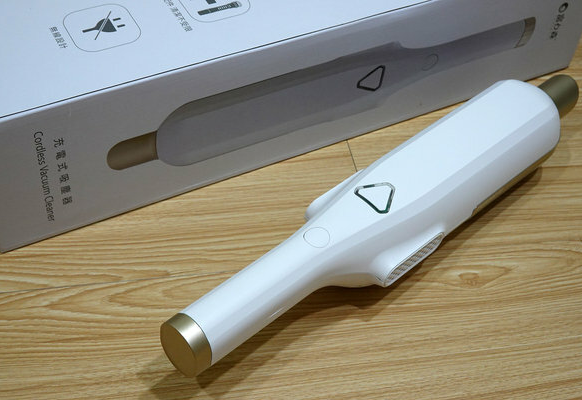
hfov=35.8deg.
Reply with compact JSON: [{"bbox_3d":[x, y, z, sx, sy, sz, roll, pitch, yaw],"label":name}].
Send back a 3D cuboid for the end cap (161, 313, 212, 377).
[{"bbox_3d":[-0.066,0.091,0.565,0.012,0.038,0.038,-31,55,-34],"label":"end cap"}]

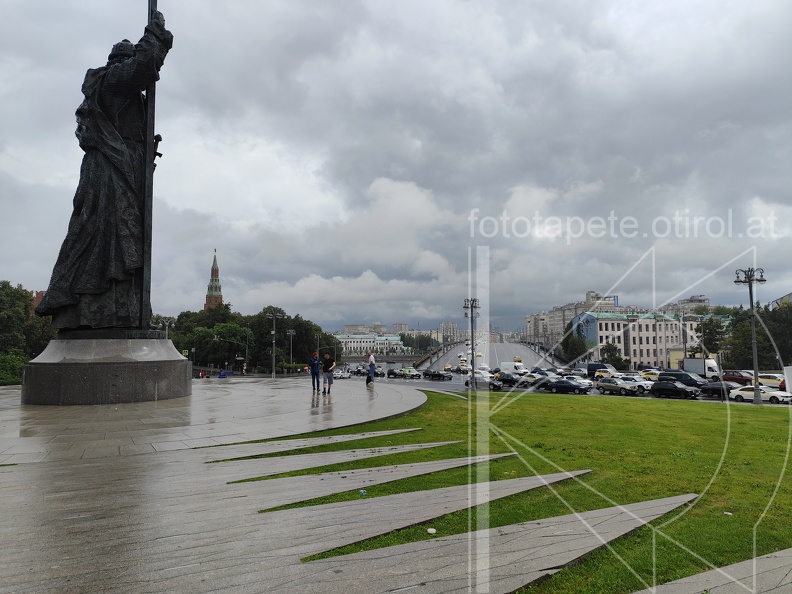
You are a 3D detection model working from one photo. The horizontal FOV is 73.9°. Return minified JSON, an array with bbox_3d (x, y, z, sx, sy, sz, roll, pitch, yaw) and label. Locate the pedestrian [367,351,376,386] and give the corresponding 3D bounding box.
[{"bbox_3d":[-1.278,3.741,27.784,0.450,1.740,0.520,-1,-5,6],"label":"pedestrian"}]

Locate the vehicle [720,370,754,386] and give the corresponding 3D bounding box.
[{"bbox_3d":[42.293,10.075,64.467,1.720,1.570,4.100,3,-6,-38],"label":"vehicle"}]

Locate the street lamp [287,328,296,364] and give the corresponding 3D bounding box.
[{"bbox_3d":[-22.726,11.527,114.436,2.000,8.900,1.500,0,-5,0],"label":"street lamp"}]

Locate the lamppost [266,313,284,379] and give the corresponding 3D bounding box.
[{"bbox_3d":[-17.332,6.914,75.687,2.500,9.520,0.900,0,-5,0],"label":"lamppost"}]

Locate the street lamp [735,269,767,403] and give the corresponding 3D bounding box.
[{"bbox_3d":[30.427,3.318,44.984,2.400,11.700,2.400,-1,-4,10],"label":"street lamp"}]

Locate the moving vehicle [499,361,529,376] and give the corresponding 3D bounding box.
[{"bbox_3d":[21.372,12.934,94.492,5.200,2.250,1.980,-4,-6,37],"label":"moving vehicle"}]

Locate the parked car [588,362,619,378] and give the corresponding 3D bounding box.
[{"bbox_3d":[31.603,11.305,79.000,2.000,2.150,5.100,4,-6,-45],"label":"parked car"}]

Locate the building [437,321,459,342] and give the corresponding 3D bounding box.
[{"bbox_3d":[124.715,85.756,1250.000,42.000,50.000,25.000,-1,-5,6],"label":"building"}]

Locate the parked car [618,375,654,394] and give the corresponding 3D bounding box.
[{"bbox_3d":[25.944,9.511,57.603,1.900,1.700,4.600,3,-6,-31],"label":"parked car"}]

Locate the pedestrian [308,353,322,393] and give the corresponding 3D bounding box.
[{"bbox_3d":[-3.550,3.291,23.205,0.560,1.750,0.400,2,-6,-30],"label":"pedestrian"}]

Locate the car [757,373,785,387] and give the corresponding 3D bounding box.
[{"bbox_3d":[44.193,9.765,61.167,1.800,1.500,4.550,4,-6,-43],"label":"car"}]

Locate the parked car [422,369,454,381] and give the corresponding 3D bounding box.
[{"bbox_3d":[7.355,12.879,86.000,1.800,1.500,4.500,2,-5,-32],"label":"parked car"}]

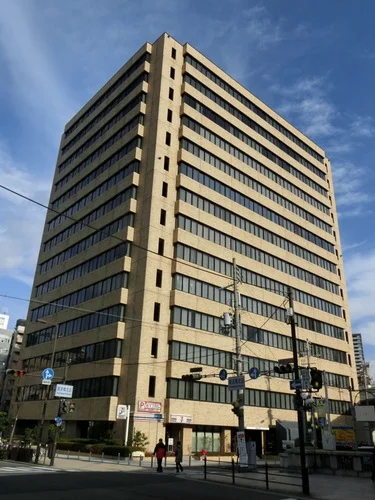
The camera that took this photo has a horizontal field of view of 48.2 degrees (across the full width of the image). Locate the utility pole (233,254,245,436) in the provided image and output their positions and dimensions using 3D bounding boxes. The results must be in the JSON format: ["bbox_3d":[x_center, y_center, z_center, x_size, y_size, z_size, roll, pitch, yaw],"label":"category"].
[{"bbox_3d":[3.483,7.055,28.328,0.380,13.933,0.380,2,-23,0],"label":"utility pole"}]

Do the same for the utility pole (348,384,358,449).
[{"bbox_3d":[13.110,13.774,32.912,0.220,5.906,0.220,2,-23,0],"label":"utility pole"}]

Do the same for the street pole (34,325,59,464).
[{"bbox_3d":[-8.781,8.775,26.349,0.230,8.366,0.230,2,-23,0],"label":"street pole"}]

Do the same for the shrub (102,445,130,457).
[{"bbox_3d":[-5.465,15.595,32.472,0.800,0.712,3.000,21,-30,-37],"label":"shrub"}]

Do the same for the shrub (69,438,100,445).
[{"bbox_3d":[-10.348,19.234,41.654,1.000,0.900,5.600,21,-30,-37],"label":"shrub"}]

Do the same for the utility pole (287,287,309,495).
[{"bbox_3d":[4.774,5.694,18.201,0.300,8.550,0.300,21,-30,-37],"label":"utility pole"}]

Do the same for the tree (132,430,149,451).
[{"bbox_3d":[-3.905,15.939,34.799,1.150,1.650,1.150,2,-23,1],"label":"tree"}]

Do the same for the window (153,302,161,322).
[{"bbox_3d":[-2.978,6.153,41.027,0.720,1.860,0.200,21,-30,-37],"label":"window"}]

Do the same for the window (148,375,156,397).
[{"bbox_3d":[-3.188,12.483,38.238,0.700,1.840,0.200,21,-30,-37],"label":"window"}]

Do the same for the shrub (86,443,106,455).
[{"bbox_3d":[-7.517,16.417,34.604,0.800,0.708,2.200,21,-30,-37],"label":"shrub"}]

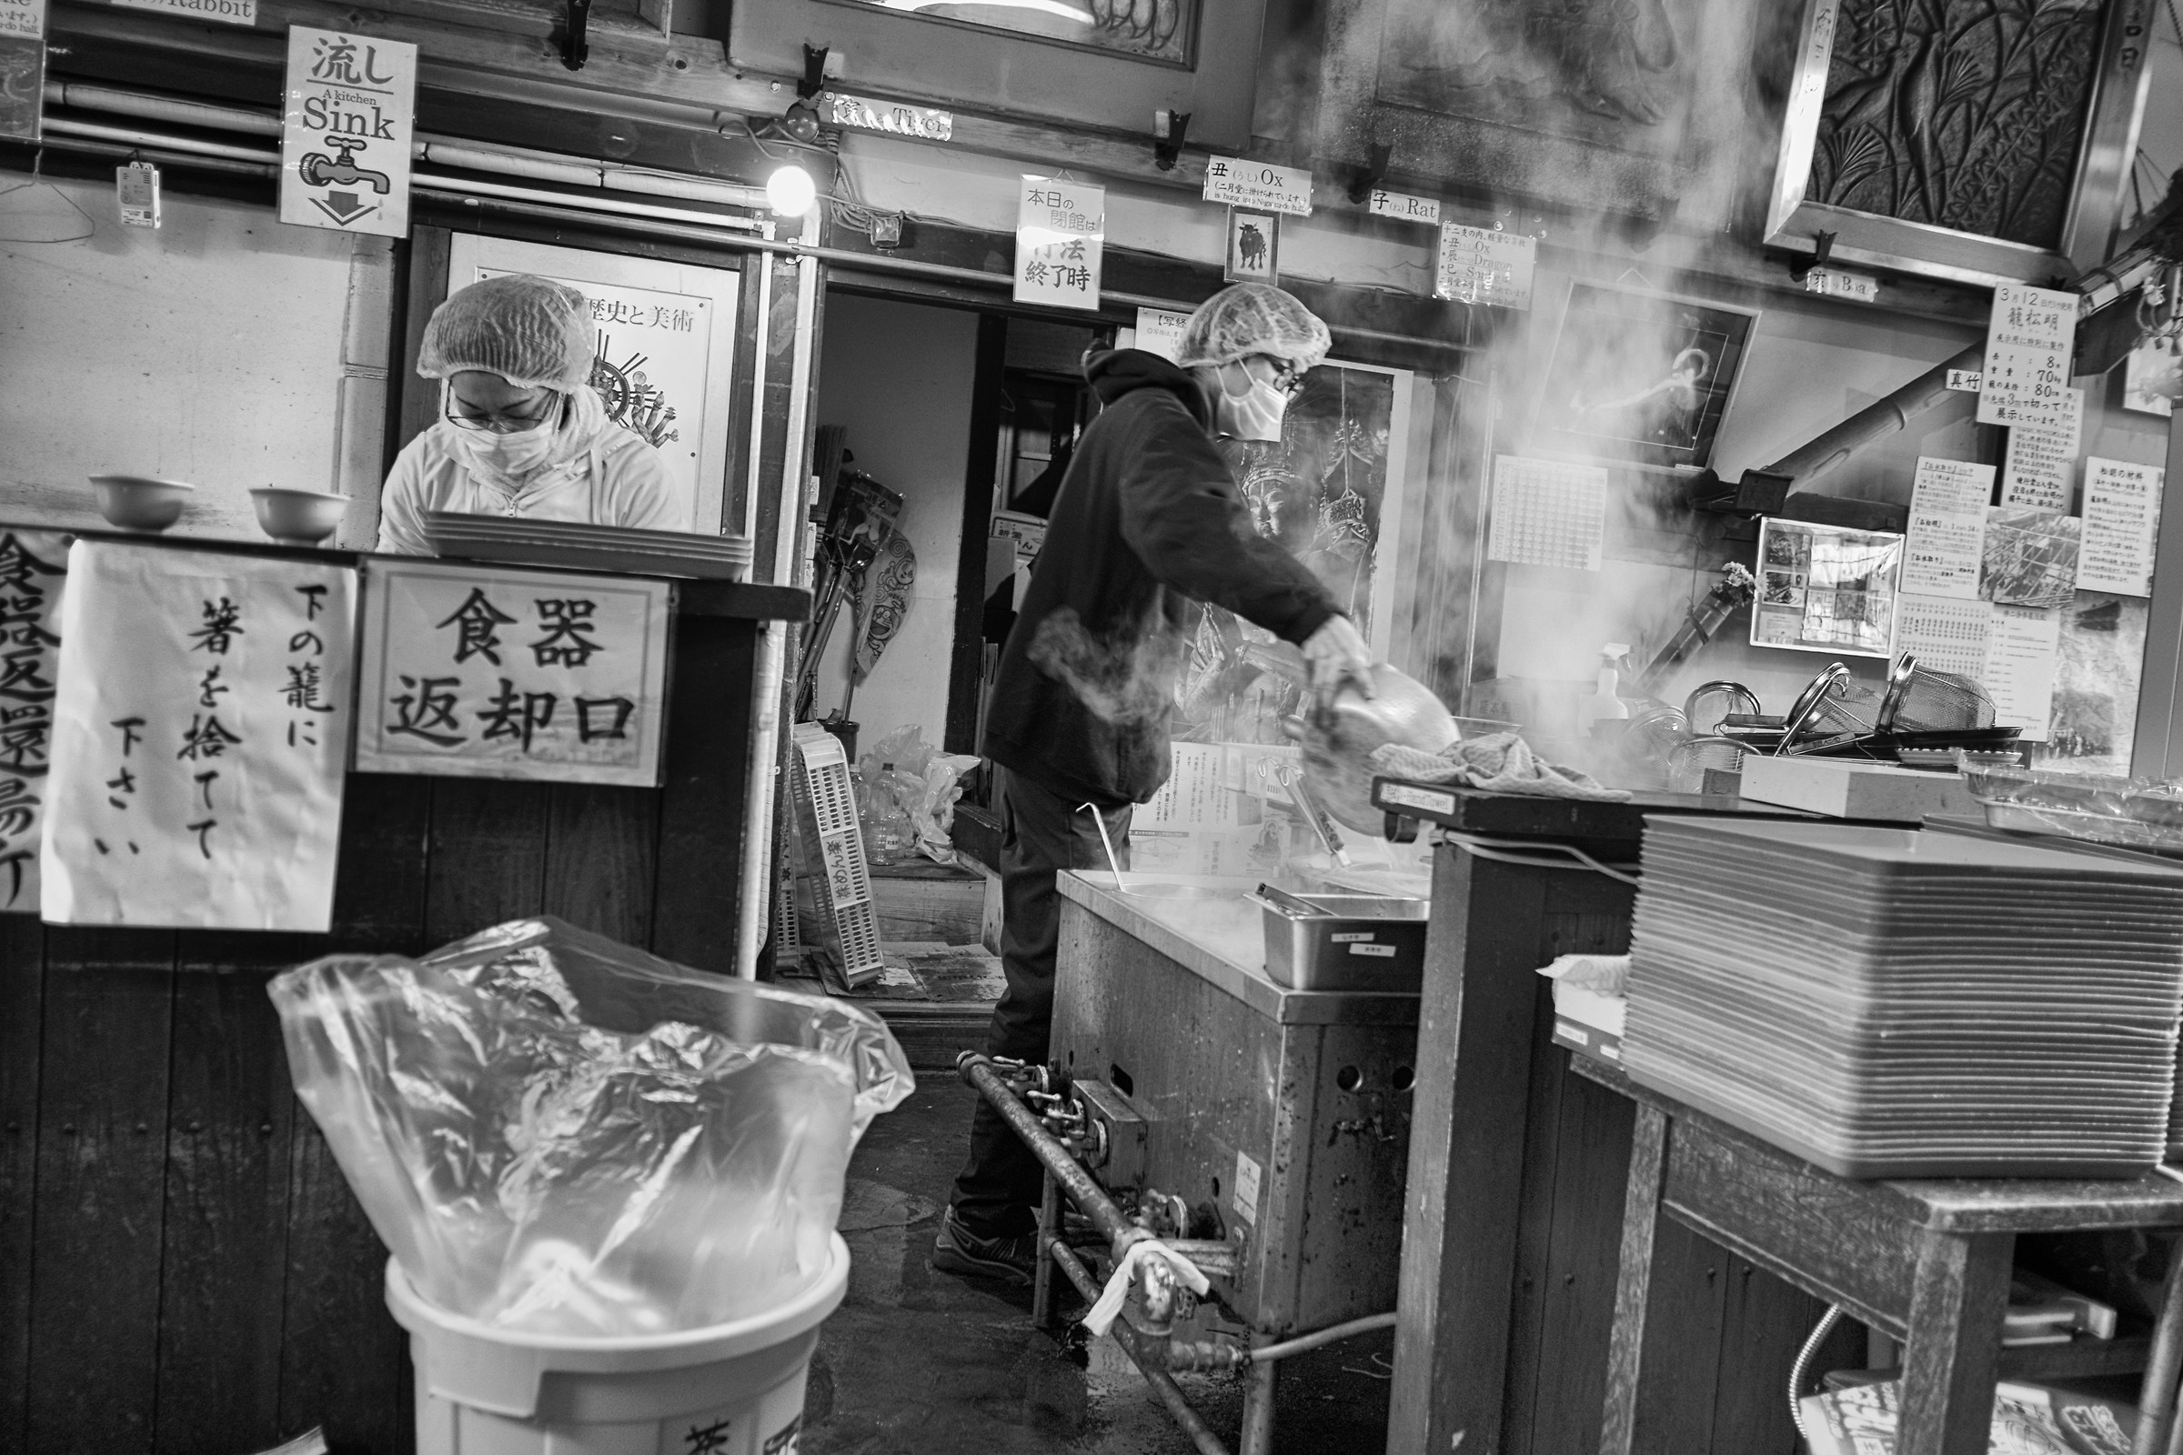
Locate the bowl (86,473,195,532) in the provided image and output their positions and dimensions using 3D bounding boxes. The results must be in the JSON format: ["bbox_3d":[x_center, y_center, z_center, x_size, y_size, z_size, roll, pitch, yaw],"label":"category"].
[{"bbox_3d":[-1.229,-0.288,2.120,0.120,0.068,0.120,4,3,-15],"label":"bowl"}]

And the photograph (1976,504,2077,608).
[{"bbox_3d":[2.682,-0.483,4.685,0.340,0.262,0.006,4,3,-15],"label":"photograph"}]

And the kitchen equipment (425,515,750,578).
[{"bbox_3d":[-0.590,-0.206,1.933,0.339,0.050,0.300,4,3,-17],"label":"kitchen equipment"}]

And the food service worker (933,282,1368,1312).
[{"bbox_3d":[0.118,0.098,2.787,0.640,1.700,0.500,5,2,0],"label":"food service worker"}]

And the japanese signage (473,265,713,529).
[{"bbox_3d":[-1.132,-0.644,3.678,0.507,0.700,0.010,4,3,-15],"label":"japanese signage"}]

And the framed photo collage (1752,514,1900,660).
[{"bbox_3d":[2.029,-0.380,4.506,0.462,0.350,0.025,4,3,-15],"label":"framed photo collage"}]

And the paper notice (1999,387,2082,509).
[{"bbox_3d":[2.936,-0.856,5.046,0.270,0.367,0.010,4,3,-17],"label":"paper notice"}]

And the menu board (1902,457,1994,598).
[{"bbox_3d":[2.622,-0.607,5.000,0.293,0.410,0.010,4,3,-17],"label":"menu board"}]

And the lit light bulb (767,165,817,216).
[{"bbox_3d":[-0.631,-1.133,3.450,0.100,0.105,0.100,4,3,-15],"label":"lit light bulb"}]

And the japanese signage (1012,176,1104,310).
[{"bbox_3d":[-0.075,-1.196,4.048,0.216,0.308,0.010,4,3,-17],"label":"japanese signage"}]

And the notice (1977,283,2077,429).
[{"bbox_3d":[2.802,-1.103,4.886,0.305,0.410,0.010,4,3,-17],"label":"notice"}]

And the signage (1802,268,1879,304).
[{"bbox_3d":[2.021,-1.185,4.406,0.228,0.060,0.010,4,3,-15],"label":"signage"}]

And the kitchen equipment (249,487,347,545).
[{"bbox_3d":[-0.853,-0.226,1.760,0.097,0.056,0.097,4,3,-17],"label":"kitchen equipment"}]

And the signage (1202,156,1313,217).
[{"bbox_3d":[0.442,-1.422,4.302,0.296,0.117,0.010,4,3,-17],"label":"signage"}]

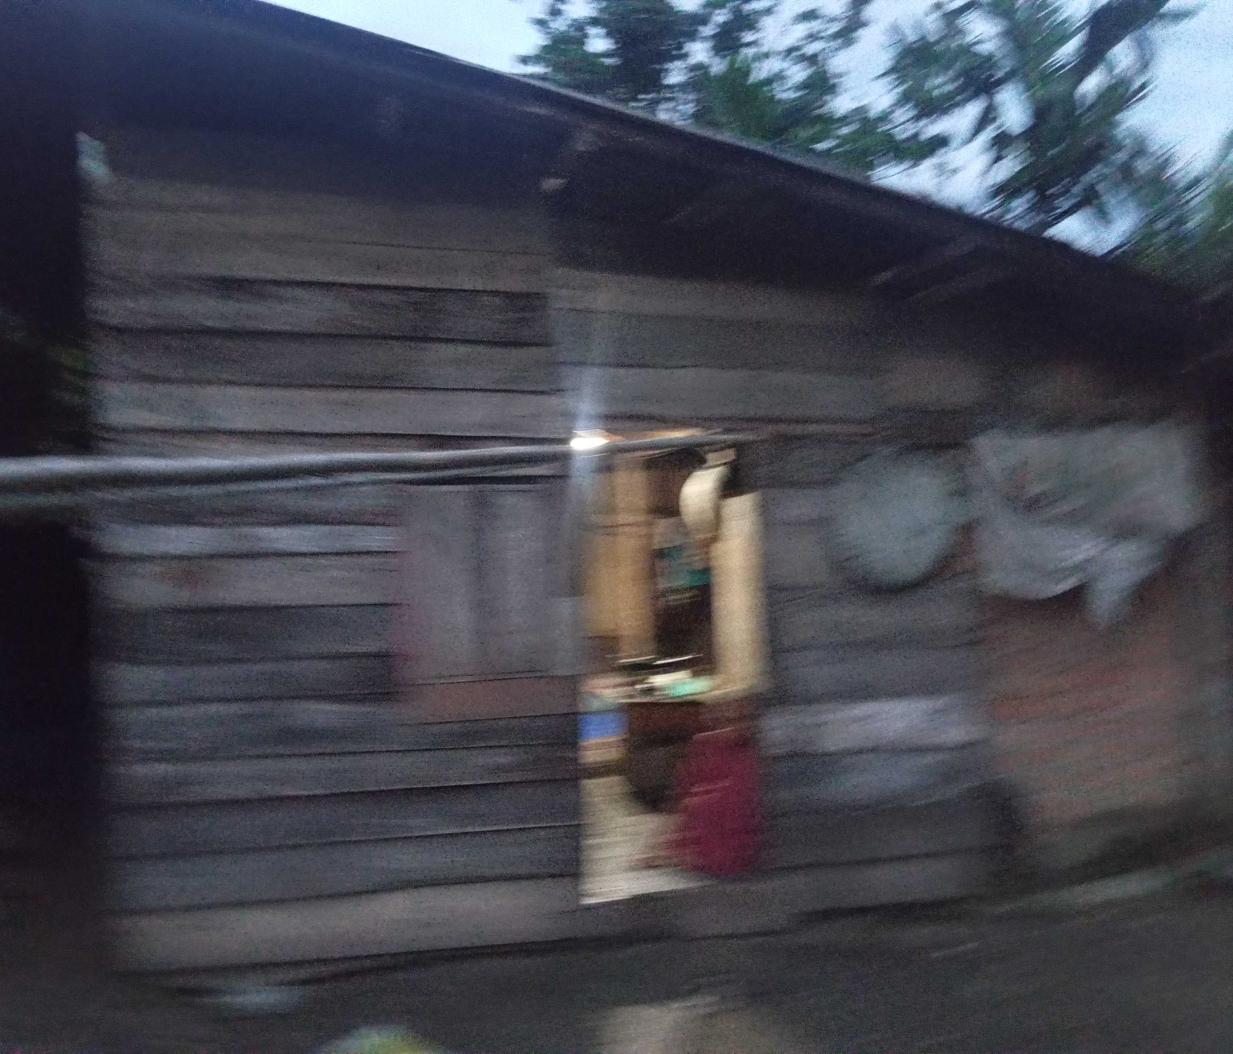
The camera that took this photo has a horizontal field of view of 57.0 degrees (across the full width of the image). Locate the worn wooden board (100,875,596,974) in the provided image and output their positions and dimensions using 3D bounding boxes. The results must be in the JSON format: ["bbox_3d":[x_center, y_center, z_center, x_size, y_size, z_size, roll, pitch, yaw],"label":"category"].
[{"bbox_3d":[-0.957,1.472,4.210,1.709,0.224,0.025,0,-2,-14],"label":"worn wooden board"}]

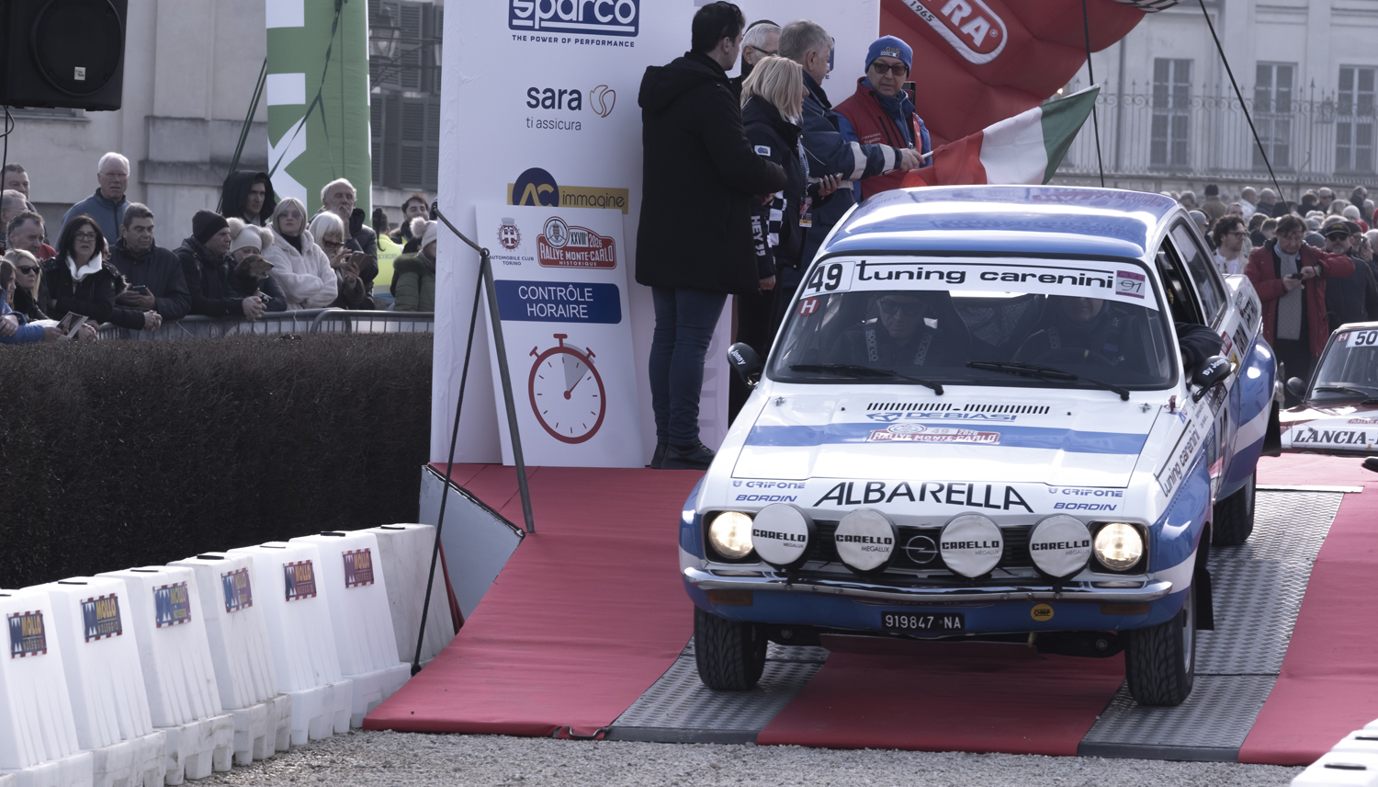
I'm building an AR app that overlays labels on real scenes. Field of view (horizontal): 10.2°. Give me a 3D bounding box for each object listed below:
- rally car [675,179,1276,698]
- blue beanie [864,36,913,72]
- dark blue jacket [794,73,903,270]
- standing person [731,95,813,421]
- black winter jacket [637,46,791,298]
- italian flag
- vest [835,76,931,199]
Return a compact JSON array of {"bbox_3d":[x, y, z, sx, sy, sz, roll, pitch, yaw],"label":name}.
[{"bbox_3d":[1.027,0.033,26.098,1.700,1.370,4.120,2,11,8],"label":"rally car"},{"bbox_3d":[0.775,-1.312,30.000,0.200,0.170,0.230,2,2,-5],"label":"blue beanie"},{"bbox_3d":[0.571,-0.823,29.400,0.520,0.800,0.520,2,2,-13],"label":"dark blue jacket"},{"bbox_3d":[0.329,-0.497,29.000,0.370,1.520,0.480,2,2,-12],"label":"standing person"},{"bbox_3d":[0.082,-0.817,28.600,0.450,0.910,0.530,1,2,-20],"label":"black winter jacket"},{"bbox_3d":[1.181,-0.908,29.500,0.780,0.560,0.280,2,2,-6],"label":"italian flag"},{"bbox_3d":[0.750,-0.911,30.000,0.440,0.640,0.290,1,2,-34],"label":"vest"}]

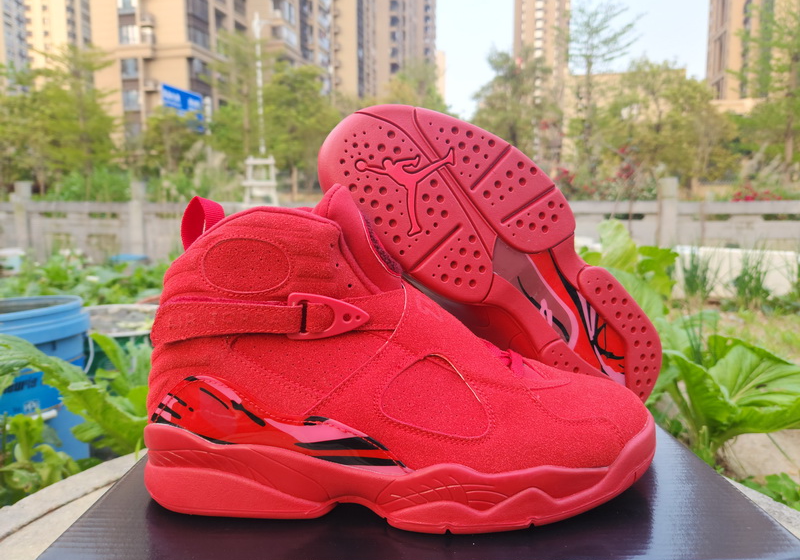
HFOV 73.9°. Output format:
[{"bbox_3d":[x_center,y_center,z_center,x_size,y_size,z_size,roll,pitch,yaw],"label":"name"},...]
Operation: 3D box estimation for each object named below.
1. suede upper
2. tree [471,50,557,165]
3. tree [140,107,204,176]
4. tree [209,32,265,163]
[{"bbox_3d":[0.000,0.022,0.303,0.288,0.146,0.103,0,8,0],"label":"suede upper"},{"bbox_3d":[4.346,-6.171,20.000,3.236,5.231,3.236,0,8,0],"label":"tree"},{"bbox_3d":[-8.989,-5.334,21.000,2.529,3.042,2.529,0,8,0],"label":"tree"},{"bbox_3d":[-6.152,-6.529,20.000,2.107,5.720,2.107,0,8,0],"label":"tree"}]

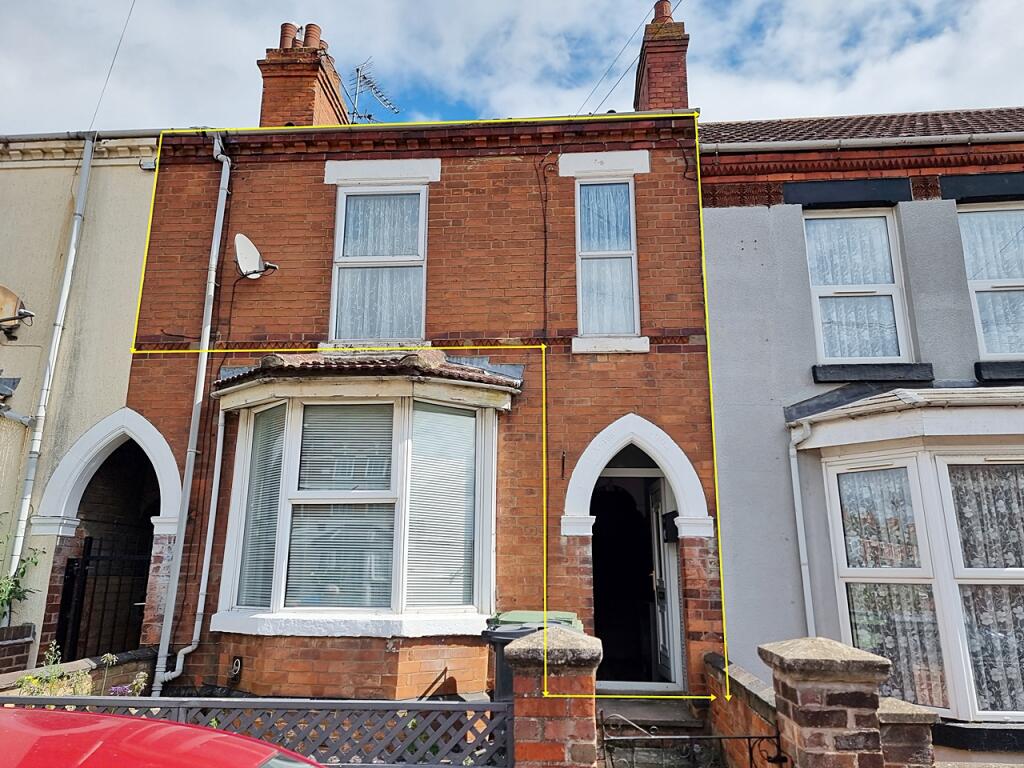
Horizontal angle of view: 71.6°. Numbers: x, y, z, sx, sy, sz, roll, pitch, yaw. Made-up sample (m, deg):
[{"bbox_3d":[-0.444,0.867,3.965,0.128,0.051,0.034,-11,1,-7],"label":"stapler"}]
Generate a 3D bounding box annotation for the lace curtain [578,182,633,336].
[{"bbox_3d":[0.940,-1.265,7.034,0.561,1.647,0.060,-1,-14,3],"label":"lace curtain"}]

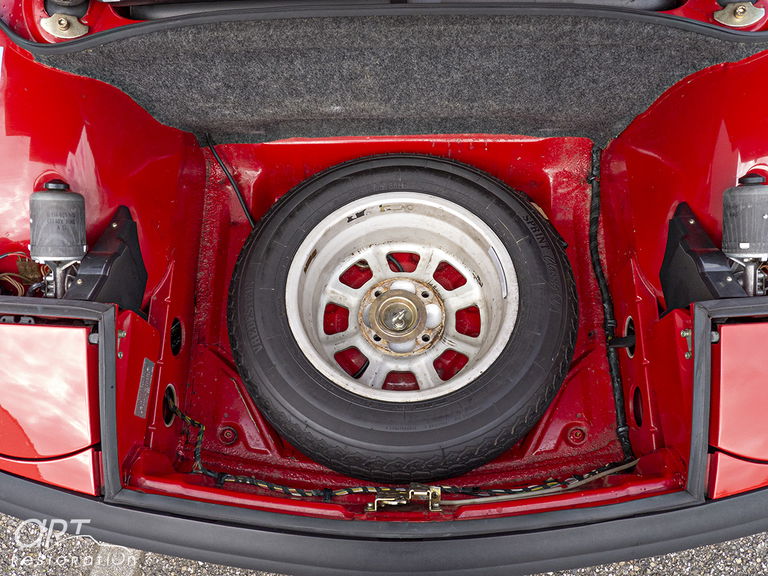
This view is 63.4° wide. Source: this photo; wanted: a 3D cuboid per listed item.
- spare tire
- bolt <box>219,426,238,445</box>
[{"bbox_3d":[0.033,0.036,1.163,0.643,0.175,0.643,-1,64,2],"label":"spare tire"},{"bbox_3d":[-0.294,0.280,1.180,0.034,0.013,0.034,-1,66,2],"label":"bolt"}]

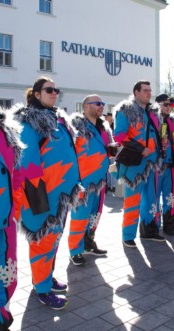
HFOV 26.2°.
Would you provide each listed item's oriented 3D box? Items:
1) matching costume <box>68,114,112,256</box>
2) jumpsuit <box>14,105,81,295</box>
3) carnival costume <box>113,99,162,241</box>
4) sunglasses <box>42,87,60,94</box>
[{"bbox_3d":[0.021,0.194,3.885,0.420,1.435,0.550,3,7,36],"label":"matching costume"},{"bbox_3d":[-0.310,0.268,2.973,0.400,1.489,0.550,2,6,28],"label":"jumpsuit"},{"bbox_3d":[0.594,0.050,4.402,0.420,1.610,0.570,4,7,43],"label":"carnival costume"},{"bbox_3d":[-0.296,-0.576,2.874,0.140,0.050,0.145,4,7,40],"label":"sunglasses"}]

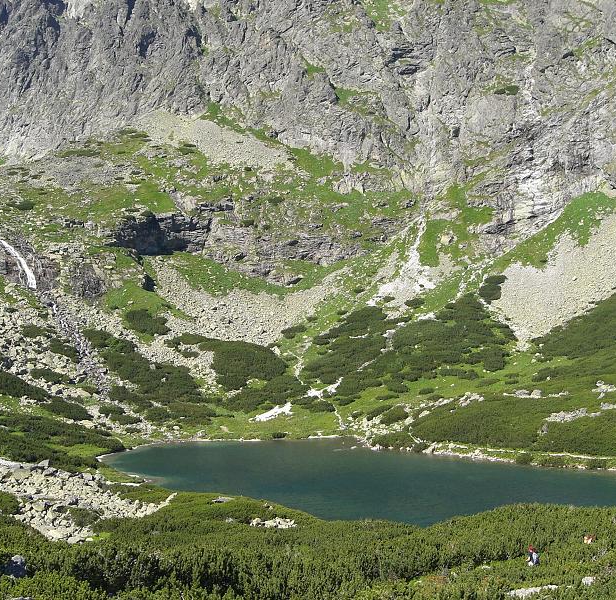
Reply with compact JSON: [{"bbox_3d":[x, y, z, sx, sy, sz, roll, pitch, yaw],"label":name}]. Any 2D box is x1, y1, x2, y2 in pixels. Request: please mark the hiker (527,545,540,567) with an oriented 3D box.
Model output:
[{"bbox_3d":[10.050,11.700,39.000,0.600,1.700,0.520,0,-2,0],"label":"hiker"}]

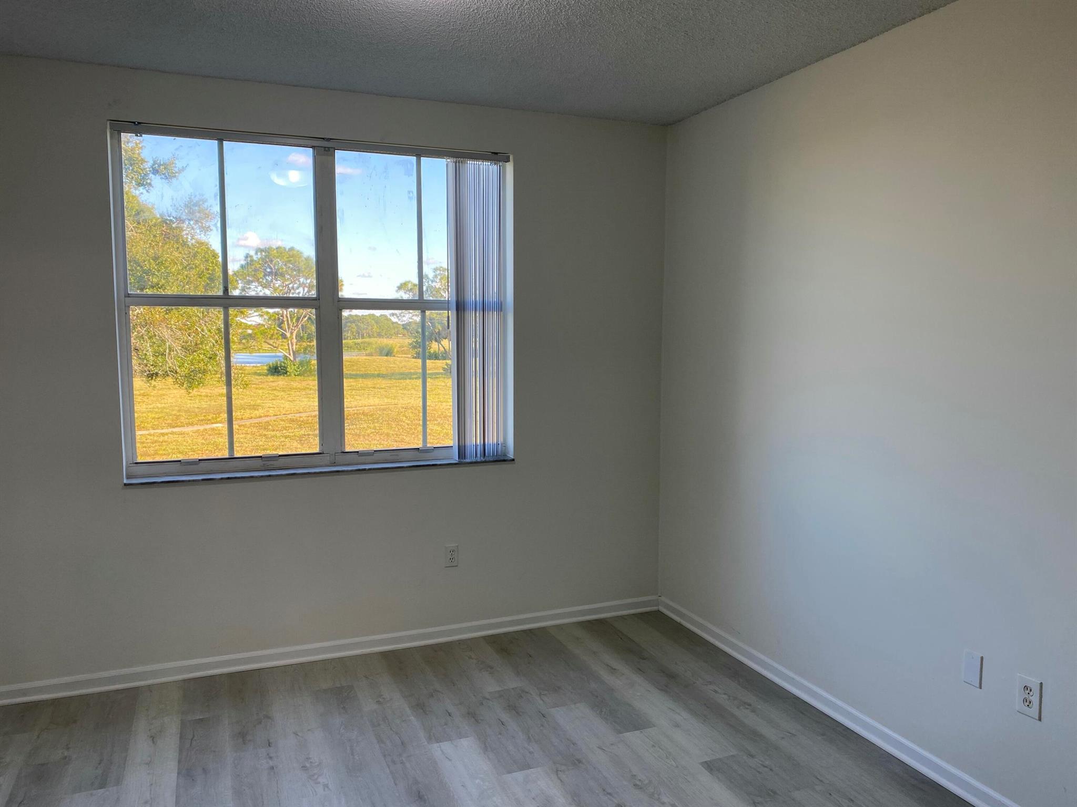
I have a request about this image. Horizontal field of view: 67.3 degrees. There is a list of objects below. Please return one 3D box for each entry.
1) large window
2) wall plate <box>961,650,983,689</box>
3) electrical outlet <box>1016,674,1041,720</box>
[{"bbox_3d":[-1.024,-0.472,3.973,1.850,1.585,0.110,-2,6,-22],"label":"large window"},{"bbox_3d":[1.489,0.912,2.777,0.008,0.115,0.070,-2,6,-22],"label":"wall plate"},{"bbox_3d":[1.566,0.941,2.587,0.008,0.124,0.079,-2,6,-22],"label":"electrical outlet"}]

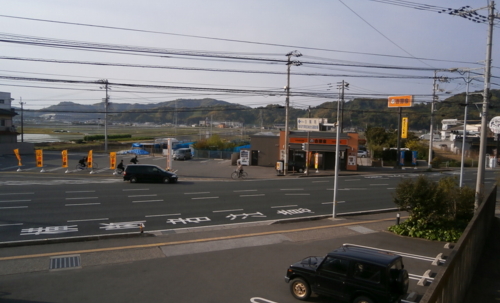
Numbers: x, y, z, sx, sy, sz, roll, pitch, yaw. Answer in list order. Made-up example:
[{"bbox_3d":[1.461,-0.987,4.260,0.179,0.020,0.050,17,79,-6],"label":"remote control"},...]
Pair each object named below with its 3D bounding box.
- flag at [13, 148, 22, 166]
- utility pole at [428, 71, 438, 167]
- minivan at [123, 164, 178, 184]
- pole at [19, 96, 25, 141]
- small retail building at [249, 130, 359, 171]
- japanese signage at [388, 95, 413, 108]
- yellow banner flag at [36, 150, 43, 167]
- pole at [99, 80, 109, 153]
[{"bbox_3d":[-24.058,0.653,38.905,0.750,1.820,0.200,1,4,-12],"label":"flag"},{"bbox_3d":[25.629,-4.455,52.536,0.450,13.580,0.450,2,4,0],"label":"utility pole"},{"bbox_3d":[-8.822,1.982,33.748,4.750,1.630,1.790,1,4,-9],"label":"minivan"},{"bbox_3d":[-49.170,-6.519,81.181,0.400,10.240,0.400,0,4,-24],"label":"pole"},{"bbox_3d":[7.856,-0.454,53.807,13.900,4.650,10.000,2,4,10],"label":"small retail building"},{"bbox_3d":[20.334,-6.710,50.800,0.420,1.500,4.000,0,4,-24],"label":"japanese signage"},{"bbox_3d":[-21.717,0.774,38.776,0.620,1.820,0.100,0,4,-14],"label":"yellow banner flag"},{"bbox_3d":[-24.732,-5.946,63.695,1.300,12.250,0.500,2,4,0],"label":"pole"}]

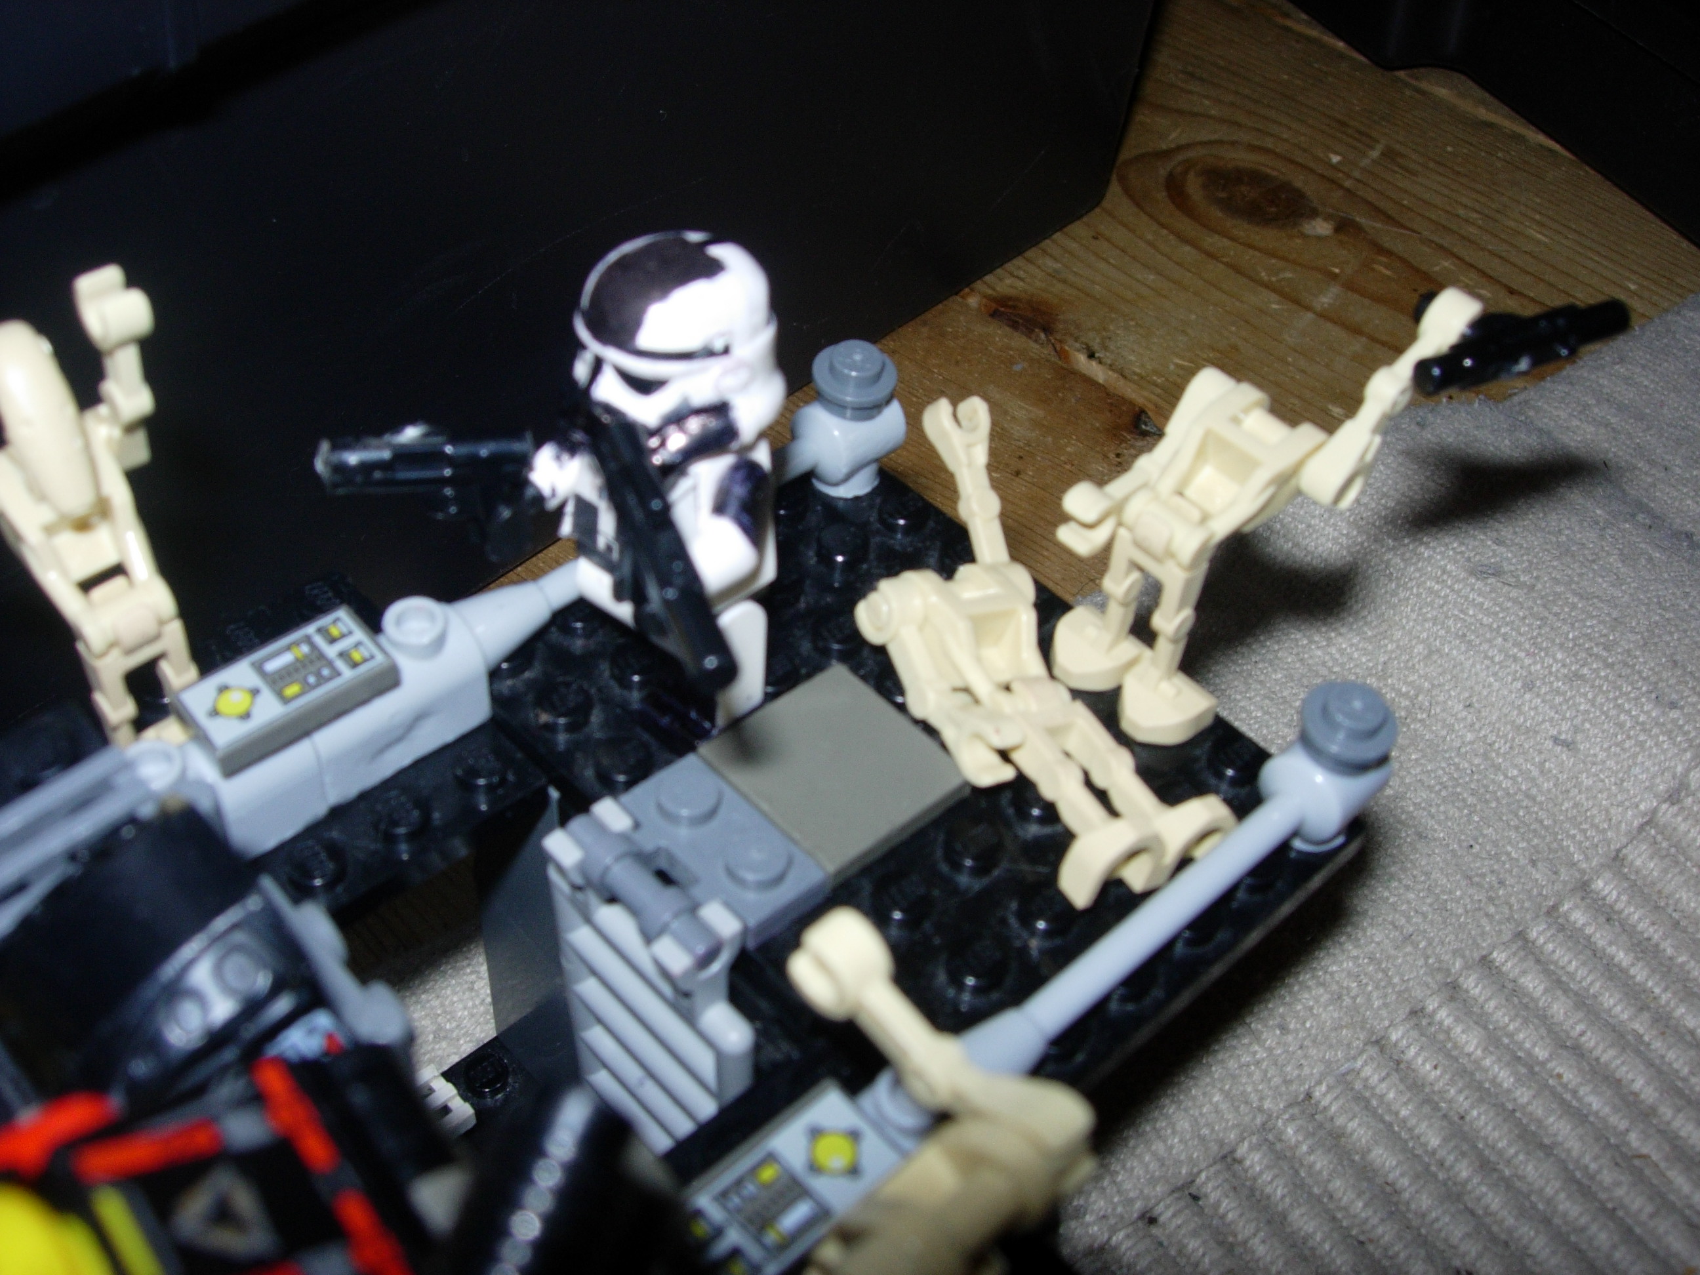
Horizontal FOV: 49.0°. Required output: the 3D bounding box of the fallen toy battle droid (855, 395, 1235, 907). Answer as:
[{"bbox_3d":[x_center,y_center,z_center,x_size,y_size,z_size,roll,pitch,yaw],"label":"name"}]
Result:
[{"bbox_3d":[0.013,0.001,0.155,0.017,0.017,0.045,-18,50,-23],"label":"fallen toy battle droid"}]

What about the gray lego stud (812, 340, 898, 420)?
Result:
[{"bbox_3d":[0.001,-0.024,0.173,0.008,0.005,0.008,3,45,-3],"label":"gray lego stud"}]

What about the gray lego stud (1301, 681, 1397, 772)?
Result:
[{"bbox_3d":[0.039,0.007,0.148,0.008,0.005,0.008,3,45,-3],"label":"gray lego stud"}]

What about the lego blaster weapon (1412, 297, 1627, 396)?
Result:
[{"bbox_3d":[0.053,-0.025,0.152,0.019,0.004,0.011,-18,52,-14],"label":"lego blaster weapon"}]

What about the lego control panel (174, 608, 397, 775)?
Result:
[{"bbox_3d":[-0.044,0.004,0.146,0.016,0.003,0.008,-30,56,-32],"label":"lego control panel"}]

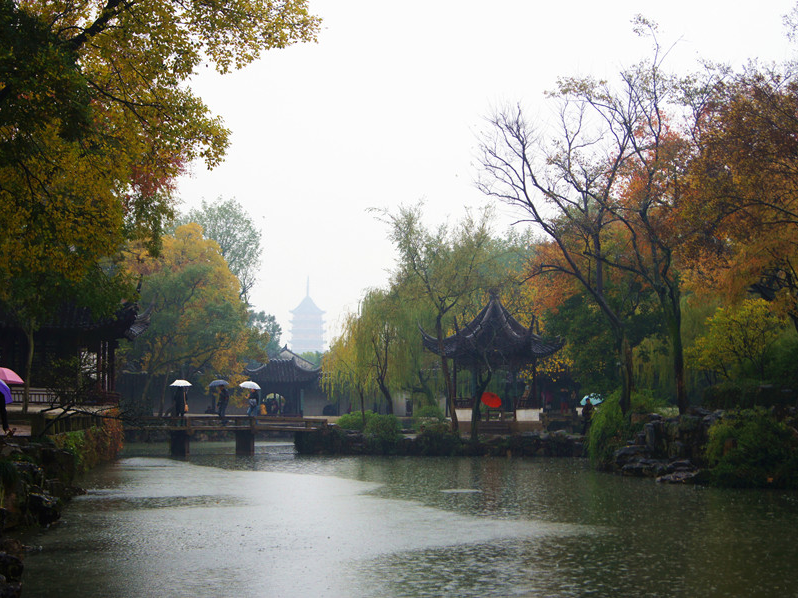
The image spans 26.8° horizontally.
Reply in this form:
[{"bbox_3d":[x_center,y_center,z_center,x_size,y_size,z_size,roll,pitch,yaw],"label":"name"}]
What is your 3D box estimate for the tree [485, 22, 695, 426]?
[{"bbox_3d":[6.576,-2.859,57.757,7.560,13.660,6.500,0,-3,0],"label":"tree"}]

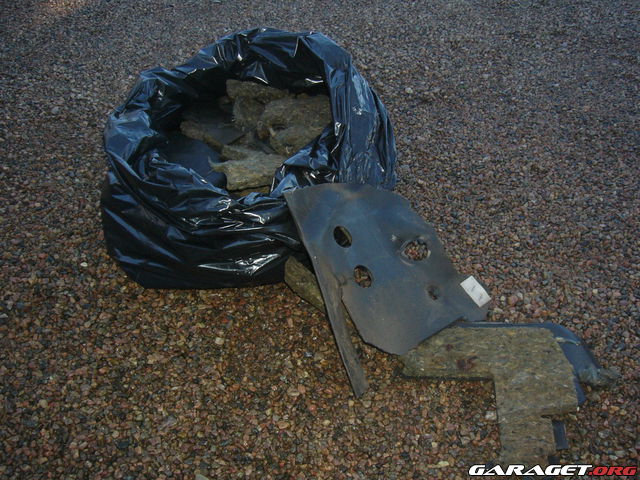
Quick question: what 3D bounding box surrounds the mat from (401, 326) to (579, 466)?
[{"bbox_3d":[0.312,0.290,1.210,0.319,0.045,0.314,3,43,3],"label":"mat"}]

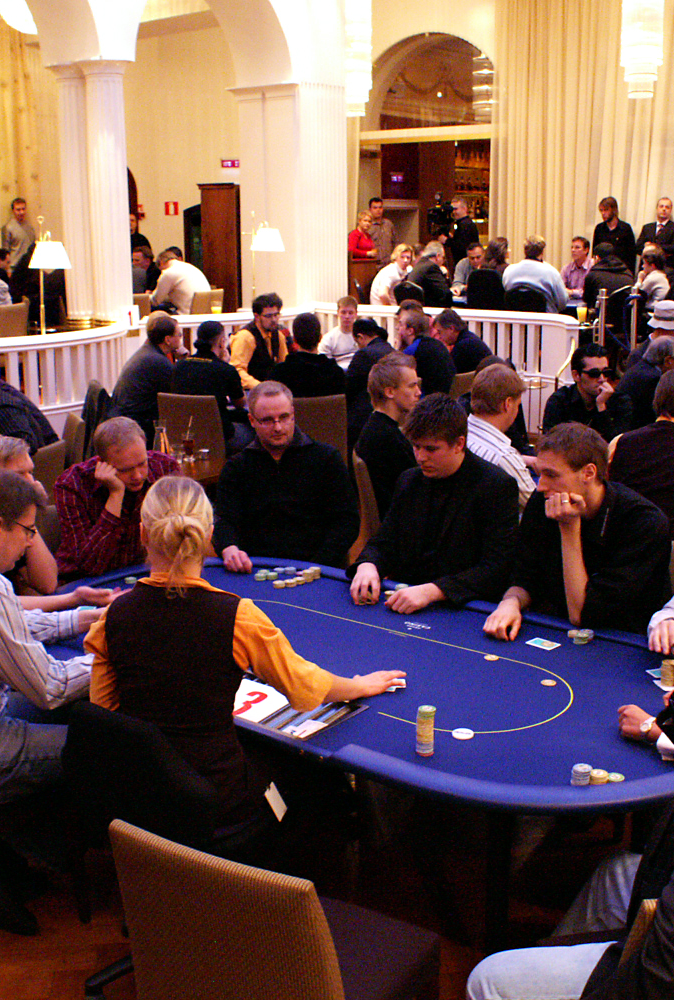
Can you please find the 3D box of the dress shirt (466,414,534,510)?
[{"bbox_3d":[0.698,-0.158,5.209,0.440,0.600,0.480,-12,18,-40],"label":"dress shirt"}]

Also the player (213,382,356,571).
[{"bbox_3d":[-0.188,0.271,4.143,0.560,1.370,0.680,0,13,3],"label":"player"}]

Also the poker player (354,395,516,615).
[{"bbox_3d":[0.321,0.324,4.127,0.600,1.380,0.720,9,17,34],"label":"poker player"}]

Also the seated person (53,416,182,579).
[{"bbox_3d":[-0.787,0.291,4.181,0.580,1.250,0.780,-6,14,-20],"label":"seated person"}]

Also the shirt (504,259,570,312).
[{"bbox_3d":[1.737,-1.789,9.922,0.560,0.650,0.450,1,15,6],"label":"shirt"}]

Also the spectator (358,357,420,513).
[{"bbox_3d":[0.383,-0.014,5.509,0.750,1.340,0.500,-4,15,-14],"label":"spectator"}]

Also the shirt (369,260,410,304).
[{"bbox_3d":[0.497,-1.948,10.744,0.430,0.560,0.430,2,14,11],"label":"shirt"}]

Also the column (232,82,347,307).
[{"bbox_3d":[-0.406,-2.507,10.867,0.650,2.800,0.750,13,20,43],"label":"column"}]

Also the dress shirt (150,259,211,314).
[{"bbox_3d":[-1.503,-1.928,10.588,0.520,0.570,0.470,6,15,27],"label":"dress shirt"}]

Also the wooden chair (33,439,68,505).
[{"bbox_3d":[-1.699,0.182,5.714,0.600,0.920,0.470,5,15,19],"label":"wooden chair"}]

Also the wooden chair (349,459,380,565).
[{"bbox_3d":[0.362,0.132,5.514,0.580,0.900,0.460,-4,14,-14],"label":"wooden chair"}]

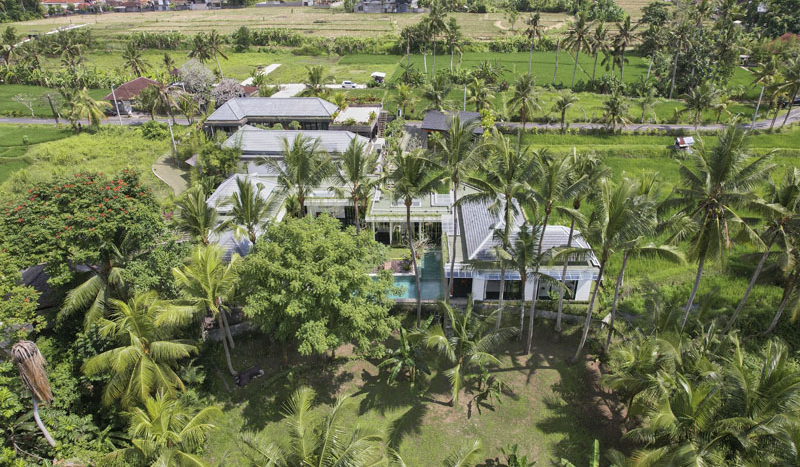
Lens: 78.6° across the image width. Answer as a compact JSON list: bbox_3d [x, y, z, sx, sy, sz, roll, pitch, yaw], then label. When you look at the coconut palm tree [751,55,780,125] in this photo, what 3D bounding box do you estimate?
[{"bbox_3d":[63.321,-24.631,85.335,5.300,12.100,5.300,-1,29,0],"label":"coconut palm tree"}]

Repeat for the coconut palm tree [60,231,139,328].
[{"bbox_3d":[-23.960,4.770,39.940,6.700,9.500,6.700,0,29,0],"label":"coconut palm tree"}]

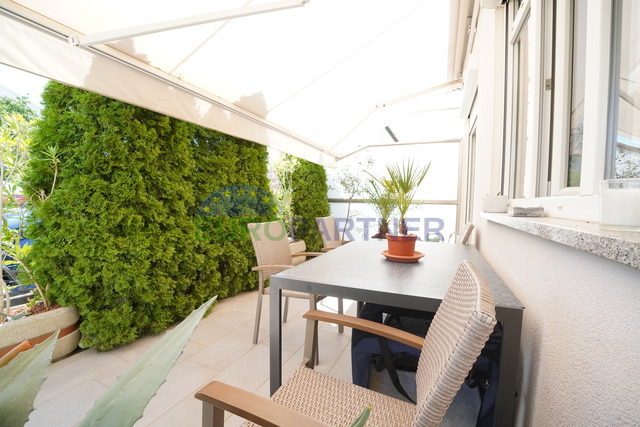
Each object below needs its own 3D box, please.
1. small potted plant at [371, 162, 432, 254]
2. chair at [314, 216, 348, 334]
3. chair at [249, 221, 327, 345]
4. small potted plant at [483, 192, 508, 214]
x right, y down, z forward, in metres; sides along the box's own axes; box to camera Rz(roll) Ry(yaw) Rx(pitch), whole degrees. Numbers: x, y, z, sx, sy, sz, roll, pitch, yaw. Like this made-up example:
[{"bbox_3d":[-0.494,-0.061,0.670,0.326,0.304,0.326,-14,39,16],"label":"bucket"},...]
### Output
[{"bbox_3d":[0.474,-0.029,1.553,0.342,0.548,0.362,1,2,24],"label":"small potted plant"},{"bbox_3d":[0.319,0.497,2.760,0.588,0.889,0.553,1,2,24],"label":"chair"},{"bbox_3d":[-0.159,0.521,2.025,0.588,0.889,0.553,1,2,24],"label":"chair"},{"bbox_3d":[0.987,-0.062,1.500,0.113,0.114,0.113,1,2,24],"label":"small potted plant"}]

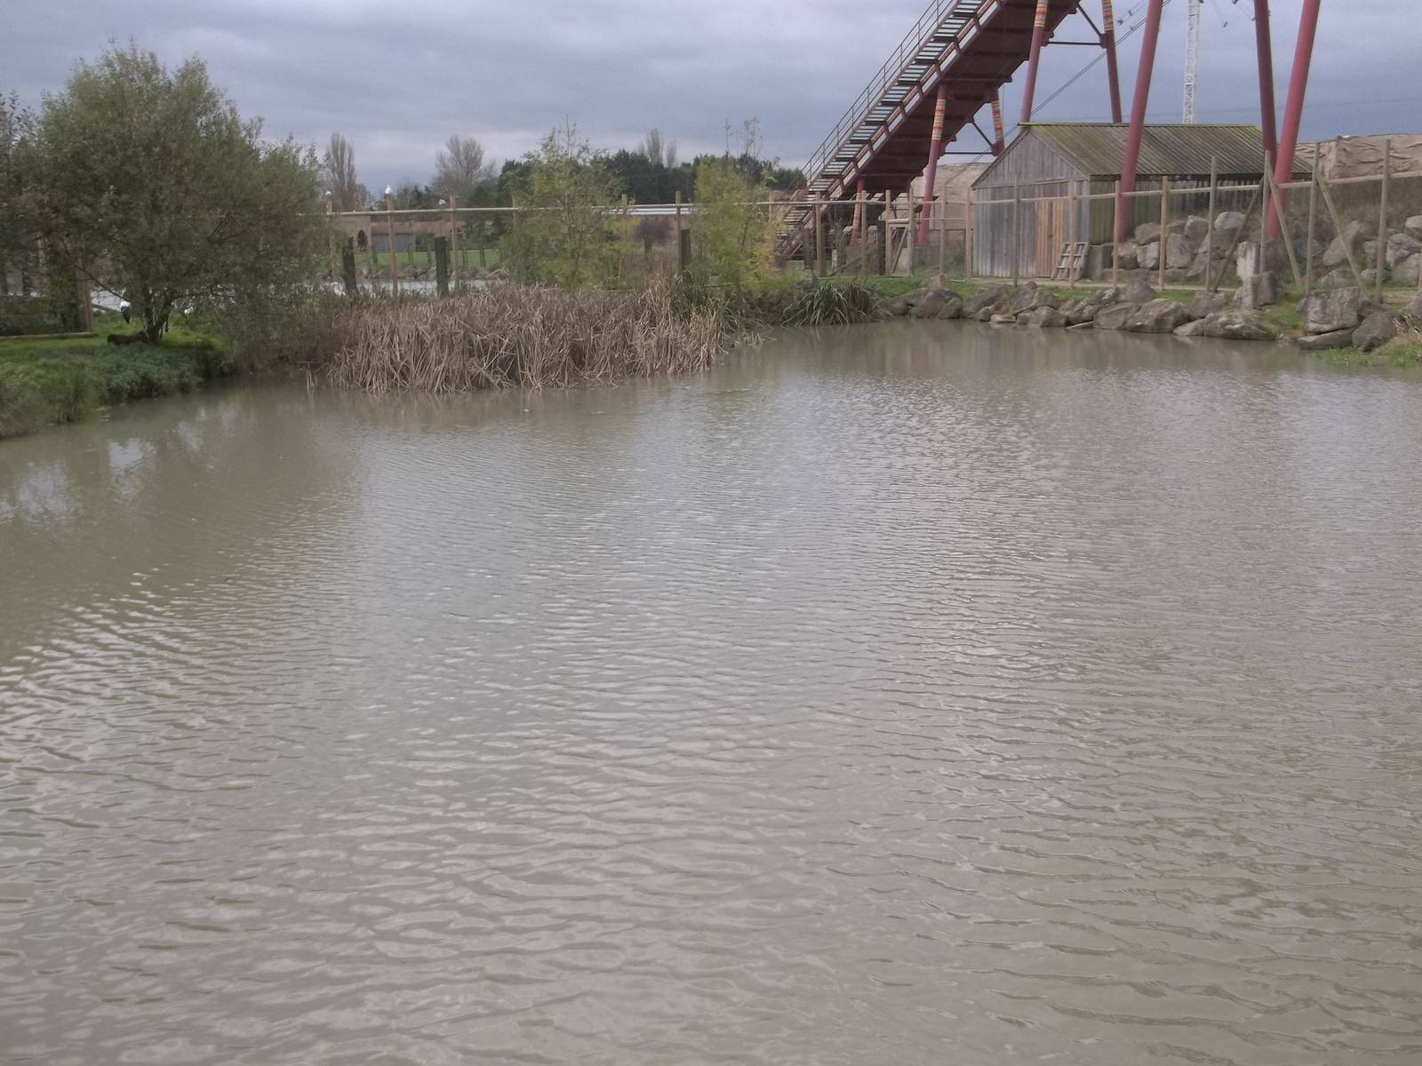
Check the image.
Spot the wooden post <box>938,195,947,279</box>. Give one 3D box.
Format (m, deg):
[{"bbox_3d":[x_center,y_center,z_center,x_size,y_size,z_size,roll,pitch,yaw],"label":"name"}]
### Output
[{"bbox_3d":[6.121,-7.804,35.767,0.100,2.177,0.100,0,13,10],"label":"wooden post"}]

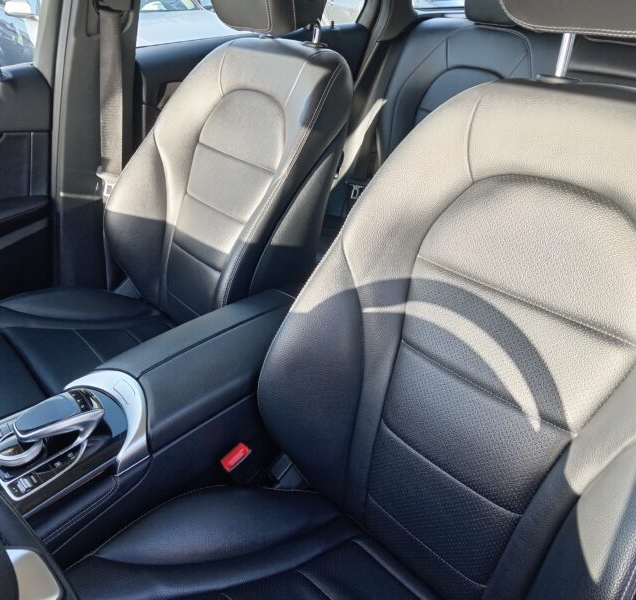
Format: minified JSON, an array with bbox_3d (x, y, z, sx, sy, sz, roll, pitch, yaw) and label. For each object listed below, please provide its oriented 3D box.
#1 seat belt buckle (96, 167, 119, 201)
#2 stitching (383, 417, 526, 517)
[{"bbox_3d":[-0.480,-0.269,1.330,0.060,0.072,0.022,-9,34,-9],"label":"seat belt buckle"},{"bbox_3d":[0.157,0.207,0.724,0.018,0.013,0.215,-2,24,-47],"label":"stitching"}]

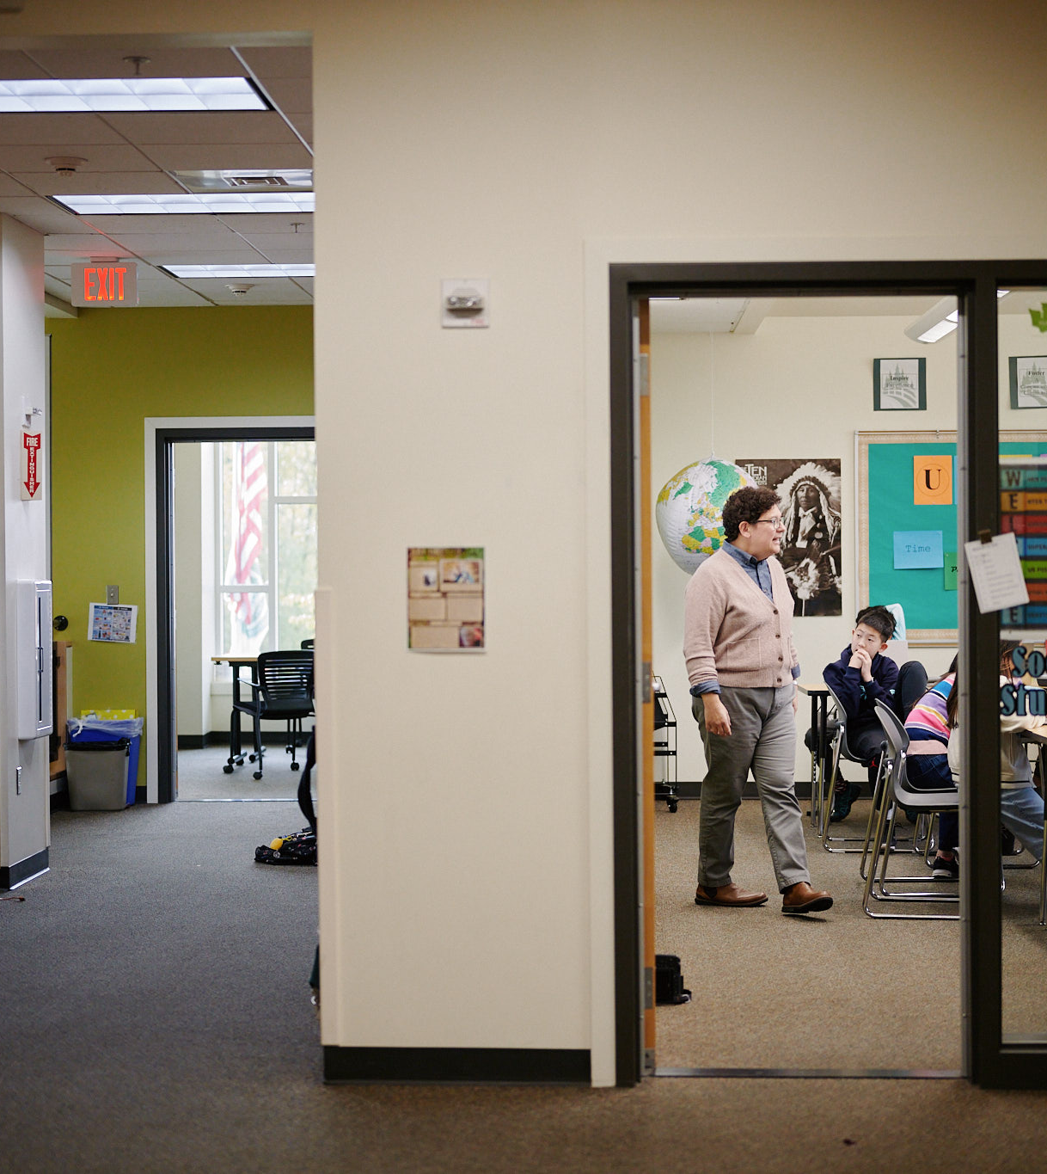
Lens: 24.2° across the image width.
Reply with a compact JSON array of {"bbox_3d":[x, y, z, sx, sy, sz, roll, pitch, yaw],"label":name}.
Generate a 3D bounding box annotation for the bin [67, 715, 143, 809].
[{"bbox_3d":[-2.374,1.006,13.992,0.410,0.500,0.280,0,1,2],"label":"bin"}]

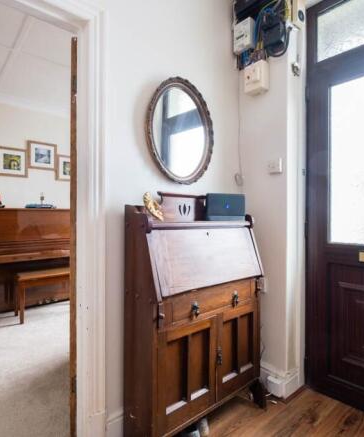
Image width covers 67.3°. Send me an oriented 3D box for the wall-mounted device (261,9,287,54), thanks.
[{"bbox_3d":[0.579,-1.133,1.697,0.100,0.205,0.131,0,0,-44],"label":"wall-mounted device"}]

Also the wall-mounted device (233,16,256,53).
[{"bbox_3d":[0.425,-1.216,1.835,0.060,0.182,0.126,0,0,-44],"label":"wall-mounted device"}]

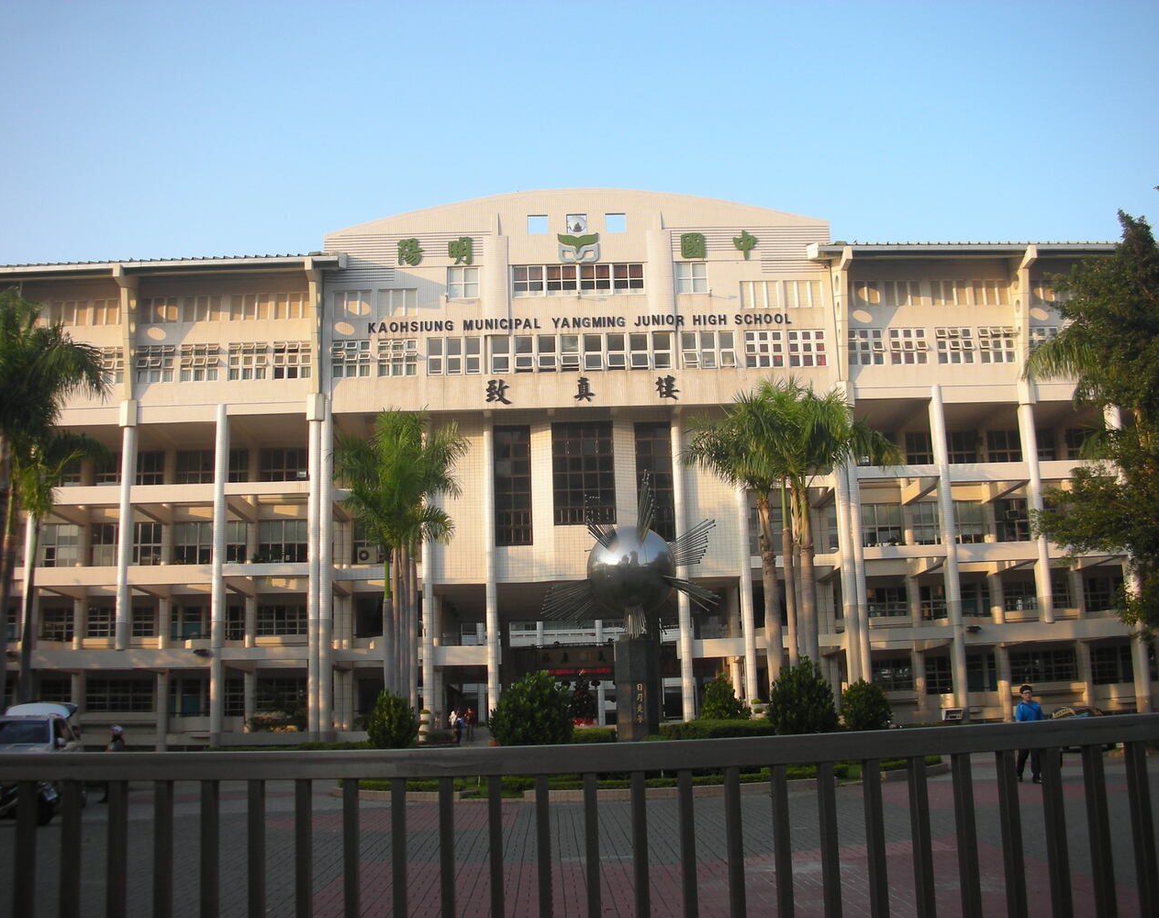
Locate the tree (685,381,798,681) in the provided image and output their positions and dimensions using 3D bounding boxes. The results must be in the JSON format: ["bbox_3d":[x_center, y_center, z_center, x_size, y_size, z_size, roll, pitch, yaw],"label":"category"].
[{"bbox_3d":[5.831,3.474,44.527,4.100,13.033,4.100,-1,-13,-2],"label":"tree"}]

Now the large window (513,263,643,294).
[{"bbox_3d":[-0.071,-8.895,61.470,6.464,1.521,0.200,-1,-11,-2],"label":"large window"}]

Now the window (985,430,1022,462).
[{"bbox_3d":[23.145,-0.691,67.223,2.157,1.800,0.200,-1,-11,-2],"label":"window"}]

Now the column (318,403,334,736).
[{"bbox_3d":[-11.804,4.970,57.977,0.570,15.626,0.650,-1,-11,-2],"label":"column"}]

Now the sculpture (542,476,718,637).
[{"bbox_3d":[1.096,2.059,26.508,3.600,3.350,3.200,-1,-11,-2],"label":"sculpture"}]

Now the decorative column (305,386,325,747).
[{"bbox_3d":[-11.934,4.794,56.019,0.720,16.023,0.750,-1,-11,-2],"label":"decorative column"}]

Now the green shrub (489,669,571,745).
[{"bbox_3d":[-1.212,6.349,30.325,2.072,2.364,2.072,-1,-11,-2],"label":"green shrub"}]

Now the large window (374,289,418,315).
[{"bbox_3d":[-8.667,-7.439,58.962,1.952,1.373,0.150,-1,-11,-2],"label":"large window"}]

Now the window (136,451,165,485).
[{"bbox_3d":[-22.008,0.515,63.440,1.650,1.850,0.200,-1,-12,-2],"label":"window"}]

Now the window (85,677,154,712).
[{"bbox_3d":[-23.176,11.883,62.315,3.401,1.635,0.200,-1,-11,-2],"label":"window"}]

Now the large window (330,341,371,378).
[{"bbox_3d":[-10.785,-4.717,58.405,1.839,1.790,0.200,-1,-13,-2],"label":"large window"}]

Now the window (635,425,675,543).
[{"bbox_3d":[3.679,1.111,59.898,1.948,5.899,0.200,-1,-13,-2],"label":"window"}]

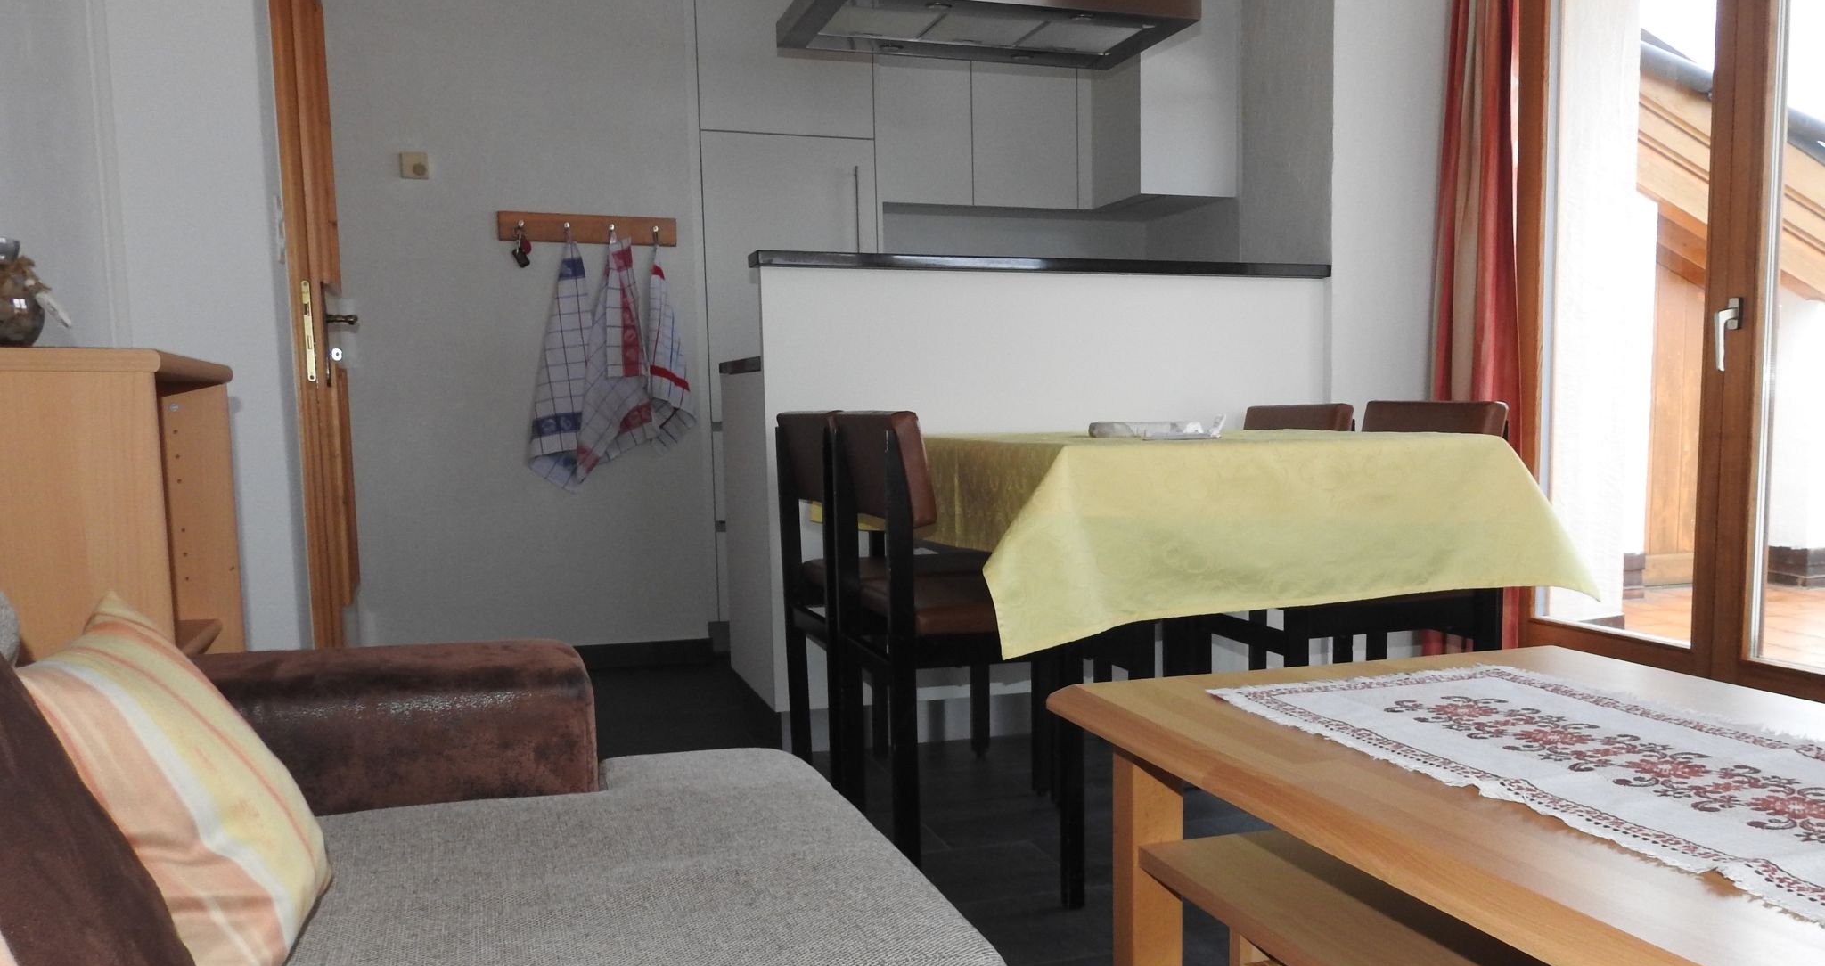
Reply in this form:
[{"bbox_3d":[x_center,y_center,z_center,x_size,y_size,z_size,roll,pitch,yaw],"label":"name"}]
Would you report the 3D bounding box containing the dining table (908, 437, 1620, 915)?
[{"bbox_3d":[0.479,0.274,2.589,0.893,0.751,1.085,-2,4,-19],"label":"dining table"}]

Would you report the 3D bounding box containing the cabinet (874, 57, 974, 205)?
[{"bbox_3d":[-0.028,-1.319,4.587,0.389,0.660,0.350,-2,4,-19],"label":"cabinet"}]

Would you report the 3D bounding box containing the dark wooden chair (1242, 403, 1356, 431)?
[{"bbox_3d":[0.733,0.220,2.945,0.484,0.802,0.417,-2,4,-19],"label":"dark wooden chair"}]

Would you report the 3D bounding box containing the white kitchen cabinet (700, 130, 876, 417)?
[{"bbox_3d":[-0.475,-0.677,4.333,0.565,0.898,0.580,-2,4,-19],"label":"white kitchen cabinet"}]

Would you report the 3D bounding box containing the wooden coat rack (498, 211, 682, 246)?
[{"bbox_3d":[-0.968,-0.762,3.794,0.523,0.082,0.045,-2,4,-19],"label":"wooden coat rack"}]

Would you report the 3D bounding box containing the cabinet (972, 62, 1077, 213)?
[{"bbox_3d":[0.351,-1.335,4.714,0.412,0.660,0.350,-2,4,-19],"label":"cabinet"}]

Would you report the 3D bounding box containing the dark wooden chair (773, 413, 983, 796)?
[{"bbox_3d":[-0.011,0.253,2.669,0.501,0.802,0.417,-2,4,-19],"label":"dark wooden chair"}]

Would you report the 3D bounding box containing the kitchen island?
[{"bbox_3d":[0.297,0.014,3.400,1.520,1.167,0.580,-2,4,-19],"label":"kitchen island"}]

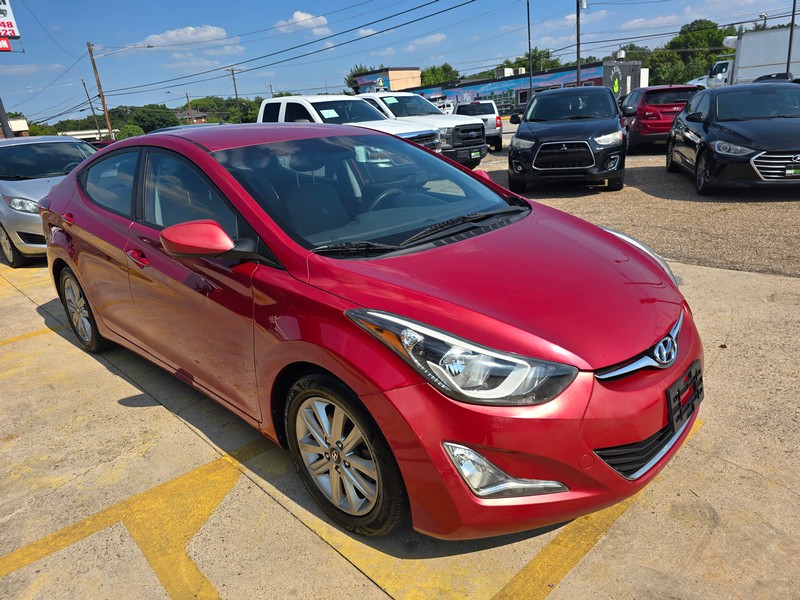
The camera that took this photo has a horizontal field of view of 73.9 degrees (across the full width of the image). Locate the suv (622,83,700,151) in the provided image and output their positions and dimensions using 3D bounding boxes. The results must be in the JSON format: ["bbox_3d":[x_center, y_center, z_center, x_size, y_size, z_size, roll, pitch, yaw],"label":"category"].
[{"bbox_3d":[7.170,-5.161,14.870,1.820,1.640,4.400,1,20,14],"label":"suv"}]

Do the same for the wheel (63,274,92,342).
[{"bbox_3d":[-2.148,0.039,3.711,0.445,0.445,0.190,14,25,41],"label":"wheel"}]

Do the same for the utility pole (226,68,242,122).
[{"bbox_3d":[-21.437,-25.078,70.775,2.200,10.380,0.350,-9,18,-14],"label":"utility pole"}]

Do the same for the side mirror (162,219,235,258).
[{"bbox_3d":[-0.763,-0.229,2.020,0.170,0.160,0.220,14,25,41],"label":"side mirror"}]

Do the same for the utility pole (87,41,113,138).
[{"bbox_3d":[-25.024,-16.272,45.138,0.320,10.051,0.320,-13,20,-25],"label":"utility pole"}]

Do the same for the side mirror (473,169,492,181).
[{"bbox_3d":[0.479,-0.730,3.267,0.170,0.160,0.220,14,25,41],"label":"side mirror"}]

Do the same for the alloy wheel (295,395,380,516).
[{"bbox_3d":[-0.187,0.547,1.973,0.445,0.445,0.170,14,24,41],"label":"alloy wheel"}]

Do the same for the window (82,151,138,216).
[{"bbox_3d":[-1.713,-0.705,3.134,0.840,0.370,0.070,14,3,41],"label":"window"}]

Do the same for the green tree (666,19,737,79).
[{"bbox_3d":[27.431,-21.363,49.386,7.500,8.600,7.500,6,21,27],"label":"green tree"}]

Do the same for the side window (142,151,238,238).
[{"bbox_3d":[-1.021,-0.519,2.510,1.000,0.410,0.070,14,3,41],"label":"side window"}]

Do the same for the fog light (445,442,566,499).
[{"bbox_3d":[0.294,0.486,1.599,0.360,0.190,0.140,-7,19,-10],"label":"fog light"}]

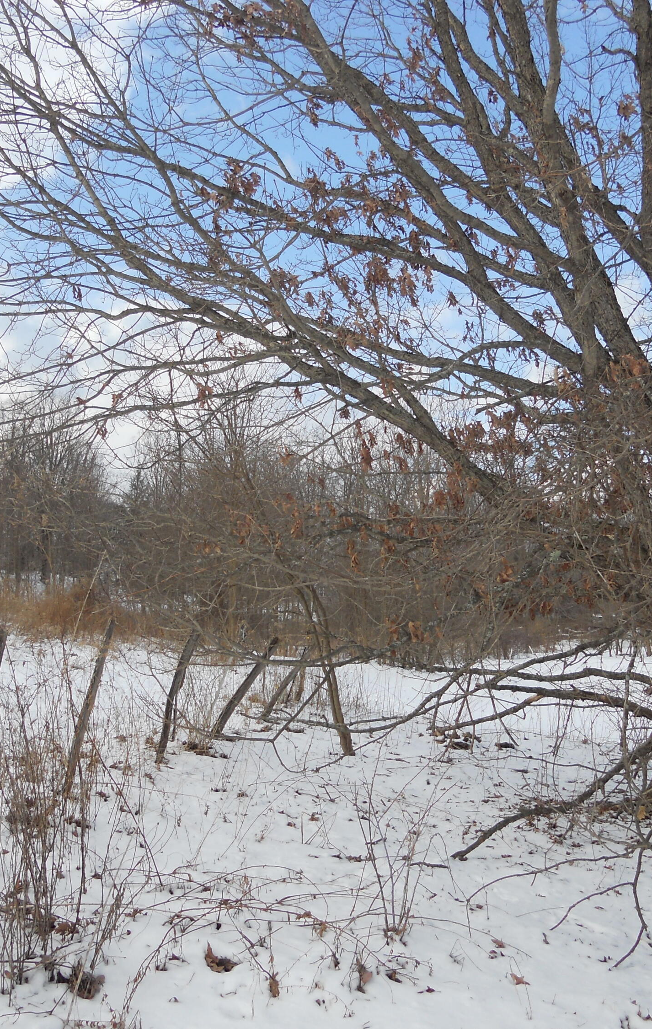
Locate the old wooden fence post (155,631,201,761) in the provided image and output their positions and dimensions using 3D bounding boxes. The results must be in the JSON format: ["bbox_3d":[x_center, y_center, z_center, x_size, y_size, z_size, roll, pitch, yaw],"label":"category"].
[{"bbox_3d":[-1.327,1.627,9.500,0.130,1.210,0.110,15,-3,0],"label":"old wooden fence post"}]

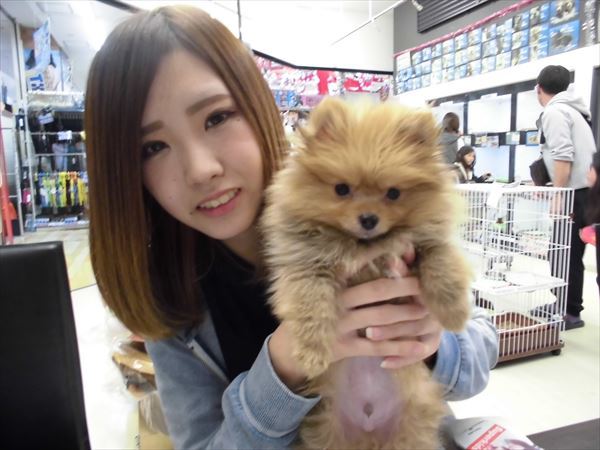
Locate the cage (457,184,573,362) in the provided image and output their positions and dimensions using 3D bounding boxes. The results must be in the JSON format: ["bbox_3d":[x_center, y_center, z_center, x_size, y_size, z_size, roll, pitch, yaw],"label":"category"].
[{"bbox_3d":[1.110,0.246,2.635,0.526,0.921,0.626,-3,9,-22],"label":"cage"}]

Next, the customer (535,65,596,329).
[{"bbox_3d":[1.723,-0.189,2.993,0.480,1.680,0.420,-7,10,-39],"label":"customer"}]

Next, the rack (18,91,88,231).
[{"bbox_3d":[-3.970,-1.016,7.491,1.050,2.120,0.500,-3,8,-21],"label":"rack"}]

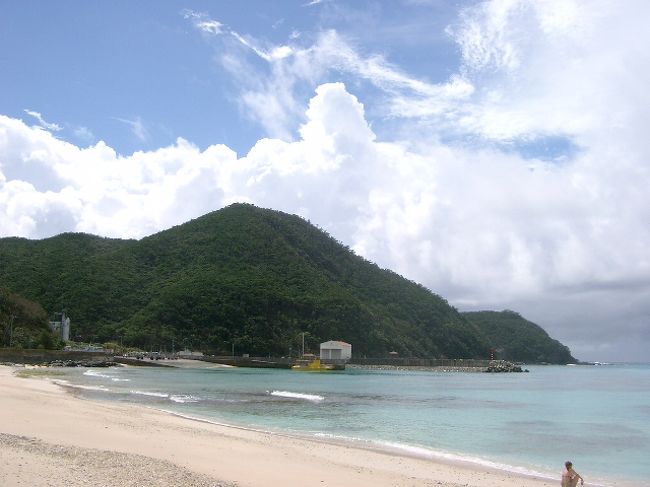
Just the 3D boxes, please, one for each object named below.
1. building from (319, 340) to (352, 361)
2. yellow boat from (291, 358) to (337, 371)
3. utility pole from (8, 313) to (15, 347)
[{"bbox_3d":[4.472,46.279,301.511,10.200,8.300,10.800,-4,-10,22],"label":"building"},{"bbox_3d":[-4.731,49.736,285.705,17.800,5.000,4.500,-2,-10,10],"label":"yellow boat"},{"bbox_3d":[-91.888,25.793,203.560,1.000,10.000,0.500,0,-10,0],"label":"utility pole"}]

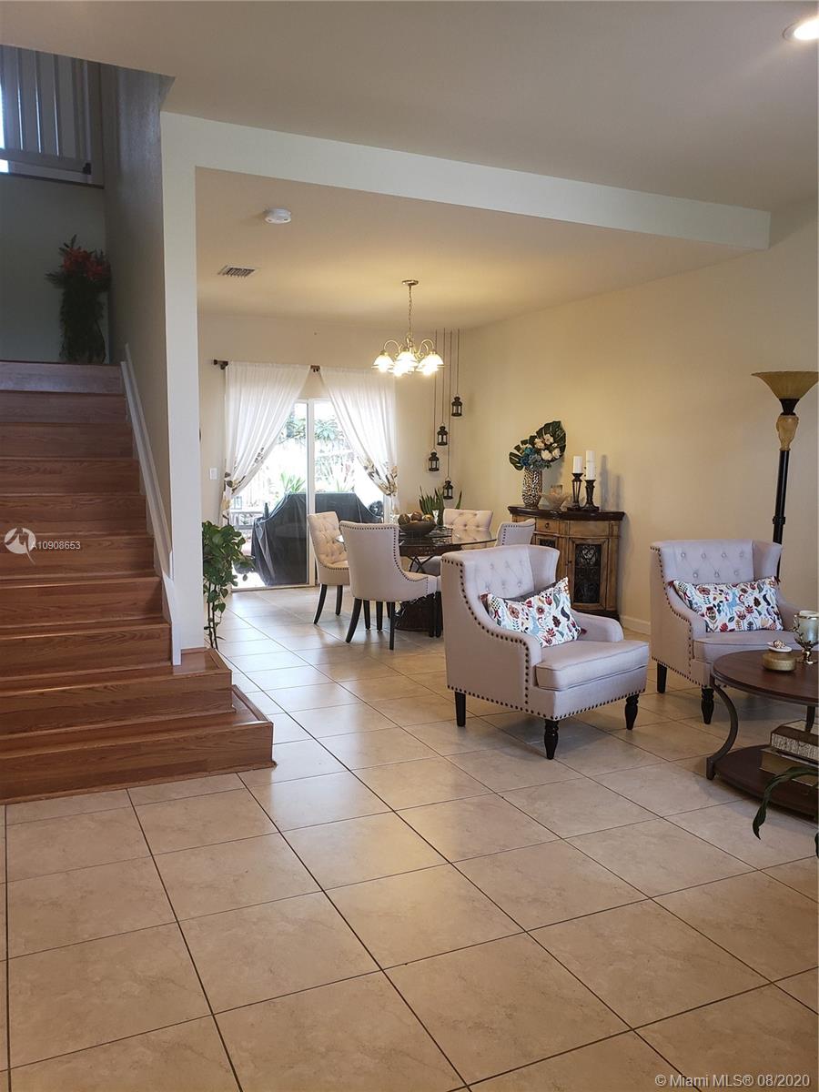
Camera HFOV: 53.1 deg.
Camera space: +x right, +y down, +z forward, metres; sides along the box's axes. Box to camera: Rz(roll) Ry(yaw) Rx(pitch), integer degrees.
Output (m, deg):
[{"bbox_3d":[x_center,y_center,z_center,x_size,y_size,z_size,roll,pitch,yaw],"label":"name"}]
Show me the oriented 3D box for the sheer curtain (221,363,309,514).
[{"bbox_3d":[-1.480,-0.875,8.586,0.924,2.033,0.130,-2,6,-25],"label":"sheer curtain"}]

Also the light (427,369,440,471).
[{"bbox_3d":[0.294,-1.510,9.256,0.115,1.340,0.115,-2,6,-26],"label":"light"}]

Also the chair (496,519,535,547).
[{"bbox_3d":[0.599,0.258,6.492,0.630,0.930,0.540,4,7,34],"label":"chair"}]

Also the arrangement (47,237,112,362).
[{"bbox_3d":[-2.274,-1.661,5.664,0.430,0.930,0.400,-2,6,-25],"label":"arrangement"}]

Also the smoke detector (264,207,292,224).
[{"bbox_3d":[-0.782,-1.958,4.878,0.150,0.050,0.150,-2,6,-26],"label":"smoke detector"}]

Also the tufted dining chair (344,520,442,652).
[{"bbox_3d":[-0.167,0.270,6.333,0.540,0.925,0.630,4,7,34],"label":"tufted dining chair"}]

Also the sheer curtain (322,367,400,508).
[{"bbox_3d":[-0.538,-0.904,9.033,0.917,2.016,0.130,-2,6,-25],"label":"sheer curtain"}]

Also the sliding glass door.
[{"bbox_3d":[-1.083,-0.564,8.882,1.820,2.020,0.120,-2,6,-26],"label":"sliding glass door"}]

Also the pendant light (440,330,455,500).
[{"bbox_3d":[0.457,-1.462,9.279,0.115,1.884,0.115,-2,6,-26],"label":"pendant light"}]

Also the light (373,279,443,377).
[{"bbox_3d":[0.007,-1.806,6.763,0.580,0.712,0.580,1,6,0],"label":"light"}]

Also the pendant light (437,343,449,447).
[{"bbox_3d":[0.379,-1.719,9.133,0.115,1.169,0.115,-2,6,-26],"label":"pendant light"}]

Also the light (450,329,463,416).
[{"bbox_3d":[0.535,-1.946,9.271,0.120,0.971,0.120,-2,6,-25],"label":"light"}]

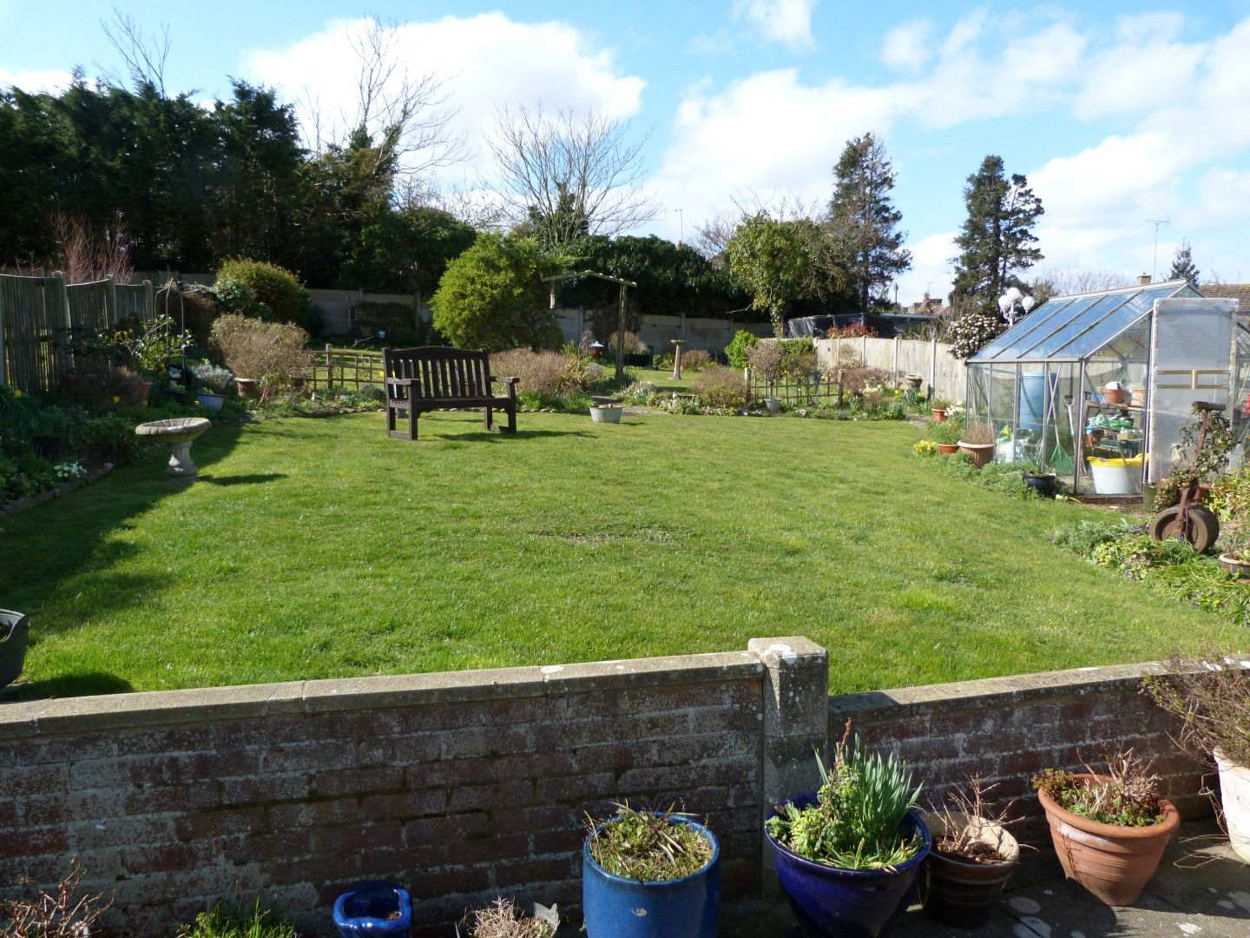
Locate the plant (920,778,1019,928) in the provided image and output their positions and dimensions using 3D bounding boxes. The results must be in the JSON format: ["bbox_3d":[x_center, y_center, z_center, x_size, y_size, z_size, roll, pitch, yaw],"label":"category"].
[{"bbox_3d":[0.941,1.047,2.514,0.285,0.388,0.285,-1,7,0],"label":"plant"}]

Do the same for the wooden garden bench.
[{"bbox_3d":[-1.857,-0.820,9.641,1.240,0.910,0.600,-6,9,-40],"label":"wooden garden bench"}]

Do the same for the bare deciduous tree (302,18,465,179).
[{"bbox_3d":[-8.800,-10.478,33.000,6.000,12.200,5.500,-1,6,0],"label":"bare deciduous tree"}]

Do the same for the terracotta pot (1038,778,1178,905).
[{"bbox_3d":[1.405,1.089,2.628,0.348,0.266,0.348,-1,7,0],"label":"terracotta pot"}]

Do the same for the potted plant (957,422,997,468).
[{"bbox_3d":[3.861,-0.241,9.900,0.390,0.500,0.390,-1,6,0],"label":"potted plant"}]

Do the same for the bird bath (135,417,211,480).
[{"bbox_3d":[-3.245,-0.141,6.500,0.490,0.430,0.490,-1,6,0],"label":"bird bath"}]

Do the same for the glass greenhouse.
[{"bbox_3d":[5.140,-0.890,9.682,1.968,1.999,2.520,-1,7,-3],"label":"glass greenhouse"}]

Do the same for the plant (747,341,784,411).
[{"bbox_3d":[2.441,-1.609,15.724,0.646,1.210,0.620,-1,7,0],"label":"plant"}]

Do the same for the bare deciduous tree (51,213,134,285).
[{"bbox_3d":[-9.147,-2.926,15.500,1.500,3.000,1.400,-1,6,0],"label":"bare deciduous tree"}]

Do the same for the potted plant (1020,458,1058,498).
[{"bbox_3d":[3.880,0.078,8.450,0.310,0.360,0.310,-1,6,0],"label":"potted plant"}]

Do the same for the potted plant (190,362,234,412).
[{"bbox_3d":[-4.902,-0.973,10.750,0.470,0.596,0.470,-1,7,0],"label":"potted plant"}]

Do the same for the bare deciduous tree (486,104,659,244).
[{"bbox_3d":[-1.997,-9.428,36.159,6.813,9.971,6.600,-1,7,0],"label":"bare deciduous tree"}]

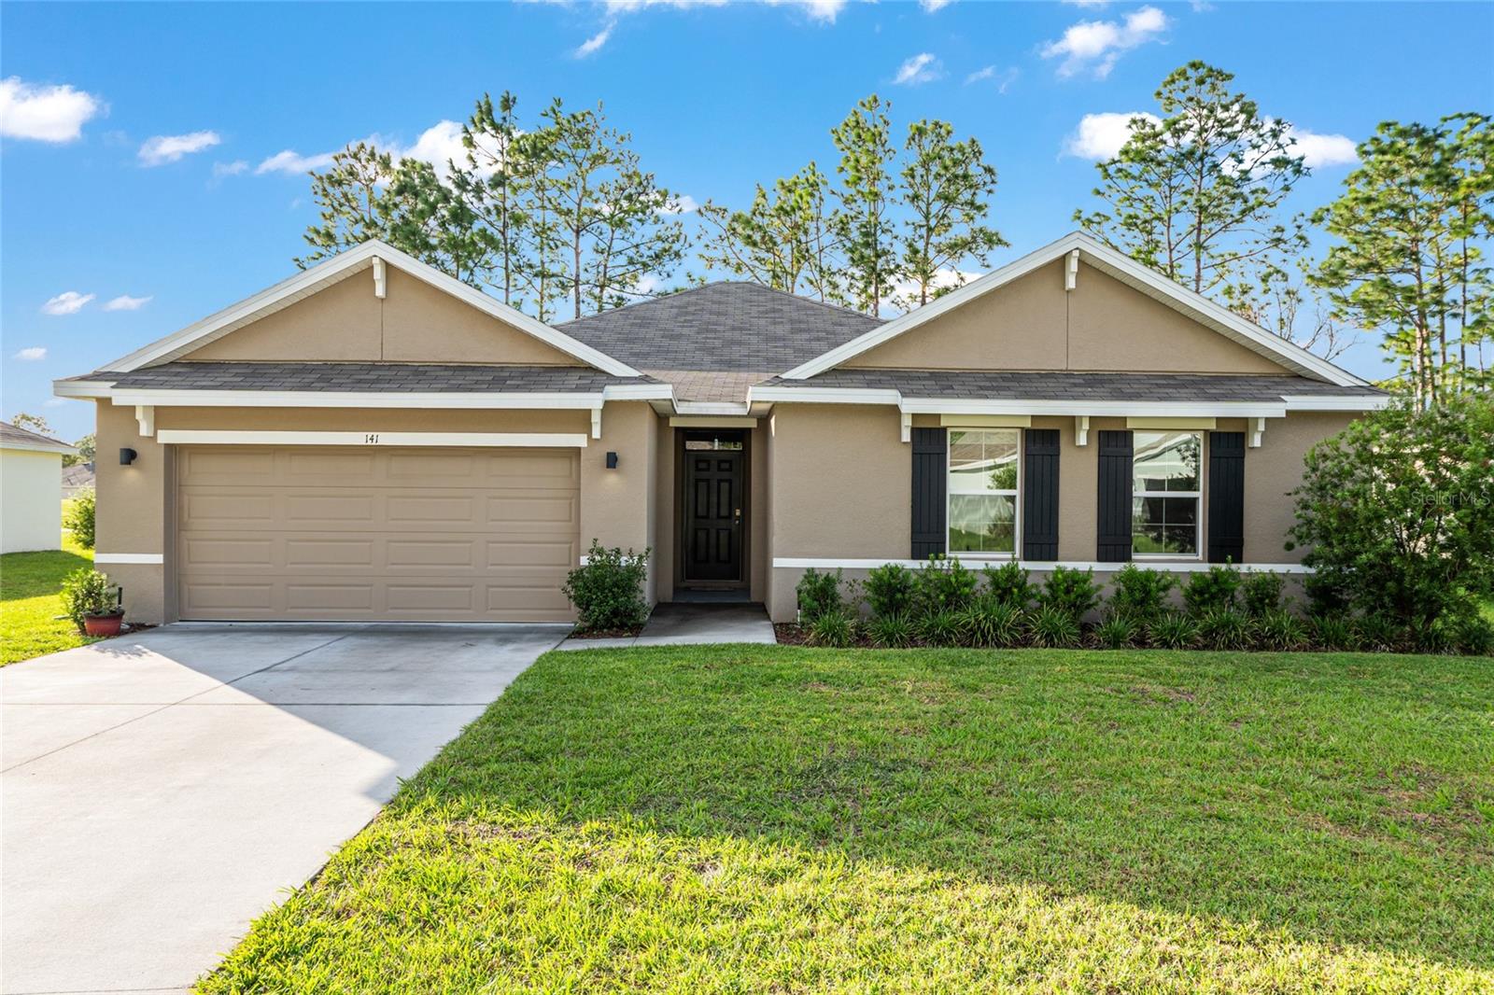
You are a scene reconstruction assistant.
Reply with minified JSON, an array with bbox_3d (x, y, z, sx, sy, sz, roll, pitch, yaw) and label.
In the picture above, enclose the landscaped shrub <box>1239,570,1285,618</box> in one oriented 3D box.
[{"bbox_3d":[5.813,1.169,11.238,0.501,0.654,0.476,0,0,-1],"label":"landscaped shrub"}]

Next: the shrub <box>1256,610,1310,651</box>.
[{"bbox_3d":[5.665,1.379,10.542,0.568,0.361,0.568,0,0,-1],"label":"shrub"}]

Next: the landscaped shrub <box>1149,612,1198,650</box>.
[{"bbox_3d":[4.503,1.385,10.513,0.518,0.331,0.518,0,0,-1],"label":"landscaped shrub"}]

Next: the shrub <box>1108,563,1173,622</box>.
[{"bbox_3d":[4.424,1.124,11.206,0.749,0.725,0.711,0,0,-1],"label":"shrub"}]

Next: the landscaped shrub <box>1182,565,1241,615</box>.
[{"bbox_3d":[5.234,1.134,11.225,0.671,0.716,0.637,0,0,-1],"label":"landscaped shrub"}]

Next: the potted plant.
[{"bbox_3d":[-7.261,1.133,11.050,0.680,0.738,0.580,1,0,-1],"label":"potted plant"}]

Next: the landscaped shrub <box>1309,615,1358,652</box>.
[{"bbox_3d":[6.217,1.412,10.556,0.520,0.302,0.520,0,0,-1],"label":"landscaped shrub"}]

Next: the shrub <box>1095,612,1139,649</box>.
[{"bbox_3d":[3.894,1.382,10.498,0.468,0.329,0.468,0,0,-1],"label":"shrub"}]

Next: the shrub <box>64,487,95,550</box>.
[{"bbox_3d":[-16.486,0.528,25.000,1.250,1.583,1.250,1,0,-1],"label":"shrub"}]

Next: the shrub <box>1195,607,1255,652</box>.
[{"bbox_3d":[5.101,1.373,10.600,0.640,0.410,0.580,1,0,-1],"label":"shrub"}]

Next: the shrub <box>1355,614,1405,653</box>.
[{"bbox_3d":[6.729,1.423,10.600,0.540,0.360,0.520,1,0,-1],"label":"shrub"}]

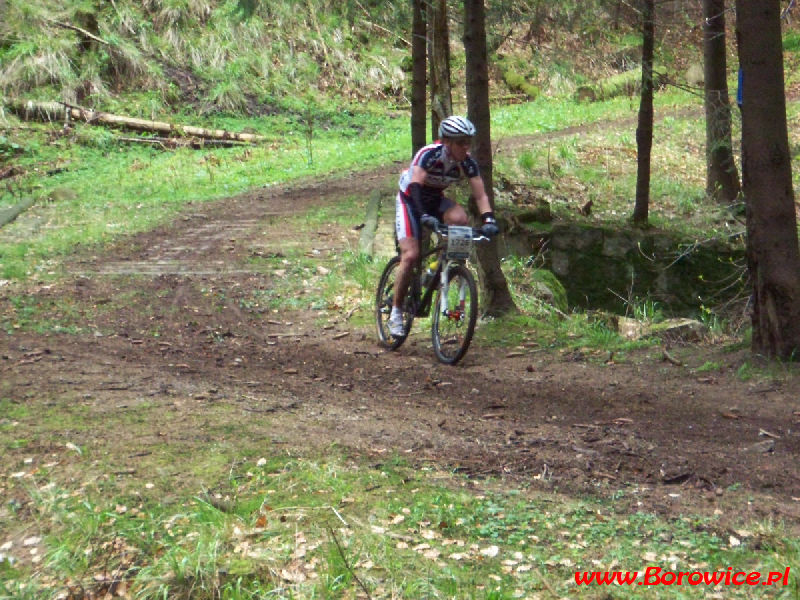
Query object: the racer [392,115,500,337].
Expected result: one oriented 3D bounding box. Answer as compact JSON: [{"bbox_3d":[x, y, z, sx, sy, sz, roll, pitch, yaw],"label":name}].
[{"bbox_3d":[0.265,-0.500,18.550,0.640,1.540,0.880,1,4,-23],"label":"racer"}]

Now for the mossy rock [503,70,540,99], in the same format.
[{"bbox_3d":[1.800,-3.190,40.000,0.560,0.420,0.450,0,4,0],"label":"mossy rock"}]

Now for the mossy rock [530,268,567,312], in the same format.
[{"bbox_3d":[1.200,-0.075,21.700,0.330,0.360,0.340,0,4,0],"label":"mossy rock"}]

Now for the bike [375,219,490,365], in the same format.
[{"bbox_3d":[0.185,-0.100,18.600,0.620,1.000,1.730,2,3,-23],"label":"bike"}]

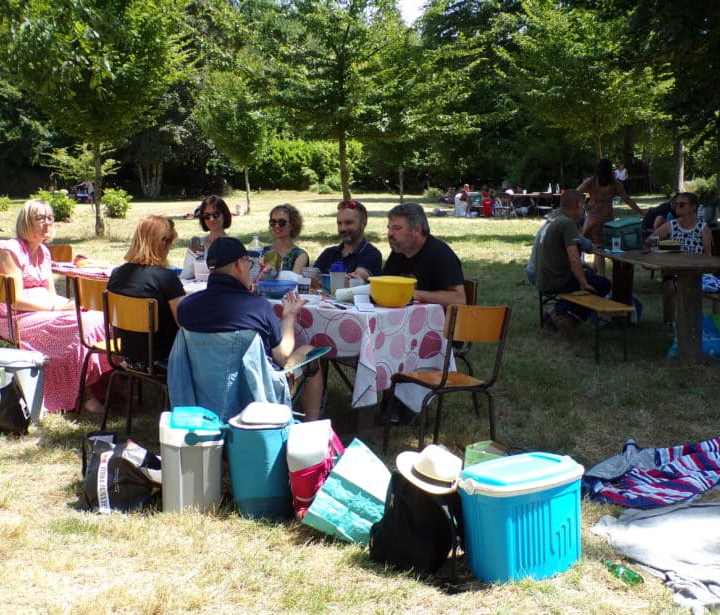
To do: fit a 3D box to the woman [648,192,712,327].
[{"bbox_3d":[3.040,-0.432,9.451,0.480,1.300,0.600,7,11,42],"label":"woman"}]

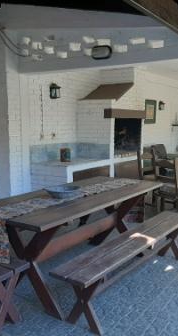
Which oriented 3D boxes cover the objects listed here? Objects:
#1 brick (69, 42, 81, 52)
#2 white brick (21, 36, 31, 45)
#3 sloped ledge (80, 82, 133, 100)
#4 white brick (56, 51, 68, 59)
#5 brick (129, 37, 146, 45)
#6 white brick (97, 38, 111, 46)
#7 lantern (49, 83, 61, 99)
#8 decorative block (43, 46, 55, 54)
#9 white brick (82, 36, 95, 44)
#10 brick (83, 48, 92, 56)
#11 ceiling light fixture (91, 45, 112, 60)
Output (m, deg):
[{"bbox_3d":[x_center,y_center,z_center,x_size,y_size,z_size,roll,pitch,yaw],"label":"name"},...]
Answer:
[{"bbox_3d":[-0.167,-1.492,4.167,0.180,0.082,0.080,5,10,36],"label":"brick"},{"bbox_3d":[-0.846,-1.726,4.556,0.118,0.077,0.082,5,9,32],"label":"white brick"},{"bbox_3d":[0.317,-1.344,5.972,0.800,0.370,0.750,5,10,36],"label":"sloped ledge"},{"bbox_3d":[-0.379,-1.553,4.591,0.200,0.080,0.100,5,9,35],"label":"white brick"},{"bbox_3d":[0.528,-1.378,3.665,0.185,0.062,0.080,5,10,36],"label":"brick"},{"bbox_3d":[0.189,-1.564,4.183,0.200,0.078,0.100,5,9,35],"label":"white brick"},{"bbox_3d":[-0.515,-1.187,5.174,0.154,0.247,0.134,5,9,35],"label":"lantern"},{"bbox_3d":[-0.521,-1.540,4.423,0.185,0.075,0.080,5,10,36],"label":"decorative block"},{"bbox_3d":[-0.001,-1.529,4.038,0.185,0.070,0.080,5,10,36],"label":"white brick"},{"bbox_3d":[-0.006,-1.396,4.067,0.129,0.077,0.082,5,9,32],"label":"brick"},{"bbox_3d":[0.151,-1.334,3.902,0.245,0.150,0.100,5,10,36],"label":"ceiling light fixture"}]

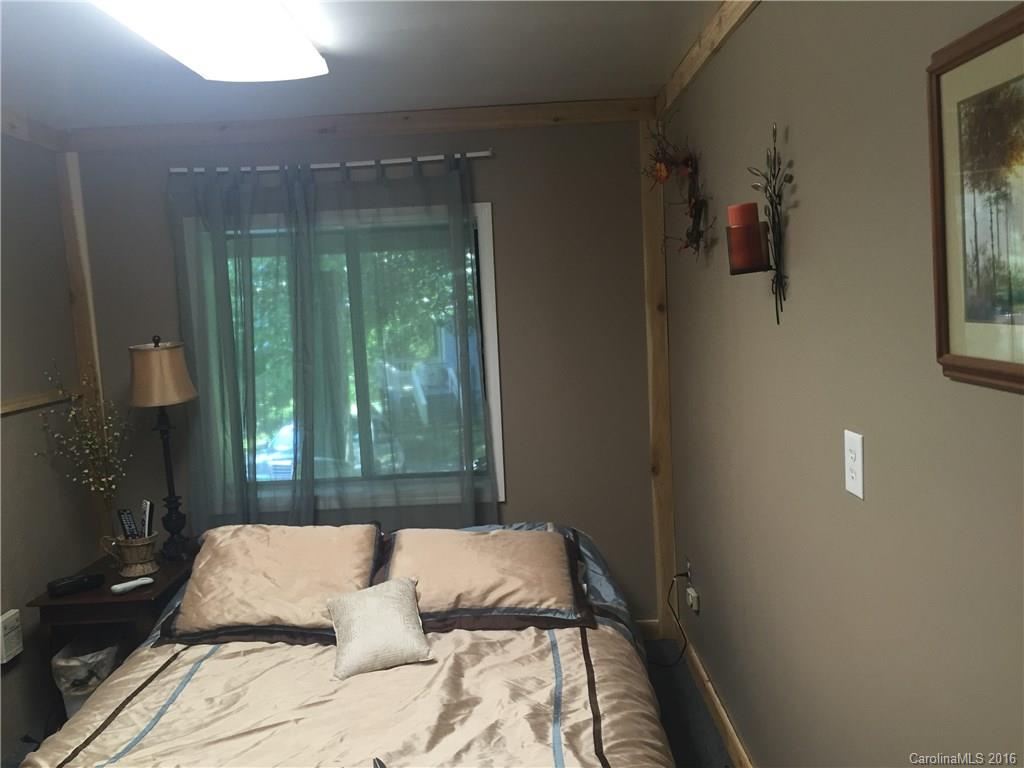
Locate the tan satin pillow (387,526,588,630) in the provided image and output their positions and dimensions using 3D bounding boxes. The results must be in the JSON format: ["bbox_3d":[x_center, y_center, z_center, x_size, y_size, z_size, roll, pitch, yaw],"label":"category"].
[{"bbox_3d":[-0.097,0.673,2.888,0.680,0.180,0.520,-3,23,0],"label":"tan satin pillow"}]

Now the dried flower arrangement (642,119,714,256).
[{"bbox_3d":[0.528,-0.655,2.865,0.165,0.440,0.420,-3,6,0],"label":"dried flower arrangement"}]

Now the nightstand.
[{"bbox_3d":[-1.441,0.966,3.276,0.430,0.510,0.600,-3,6,0],"label":"nightstand"}]

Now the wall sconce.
[{"bbox_3d":[0.551,-0.357,1.951,0.130,0.450,0.200,-3,6,0],"label":"wall sconce"}]

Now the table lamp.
[{"bbox_3d":[-1.351,0.251,3.360,0.270,0.875,0.270,-3,6,0],"label":"table lamp"}]

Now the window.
[{"bbox_3d":[-0.650,-0.092,3.522,1.200,1.225,0.100,-3,6,0],"label":"window"}]

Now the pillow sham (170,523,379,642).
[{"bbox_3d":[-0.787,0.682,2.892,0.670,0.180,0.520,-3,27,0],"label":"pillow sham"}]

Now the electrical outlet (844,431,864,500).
[{"bbox_3d":[0.634,0.148,1.600,0.012,0.116,0.071,-3,6,0],"label":"electrical outlet"}]

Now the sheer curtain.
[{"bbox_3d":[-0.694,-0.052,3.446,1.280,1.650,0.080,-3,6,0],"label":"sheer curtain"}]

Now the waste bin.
[{"bbox_3d":[-1.462,1.089,2.988,0.230,0.330,0.230,-3,6,0],"label":"waste bin"}]

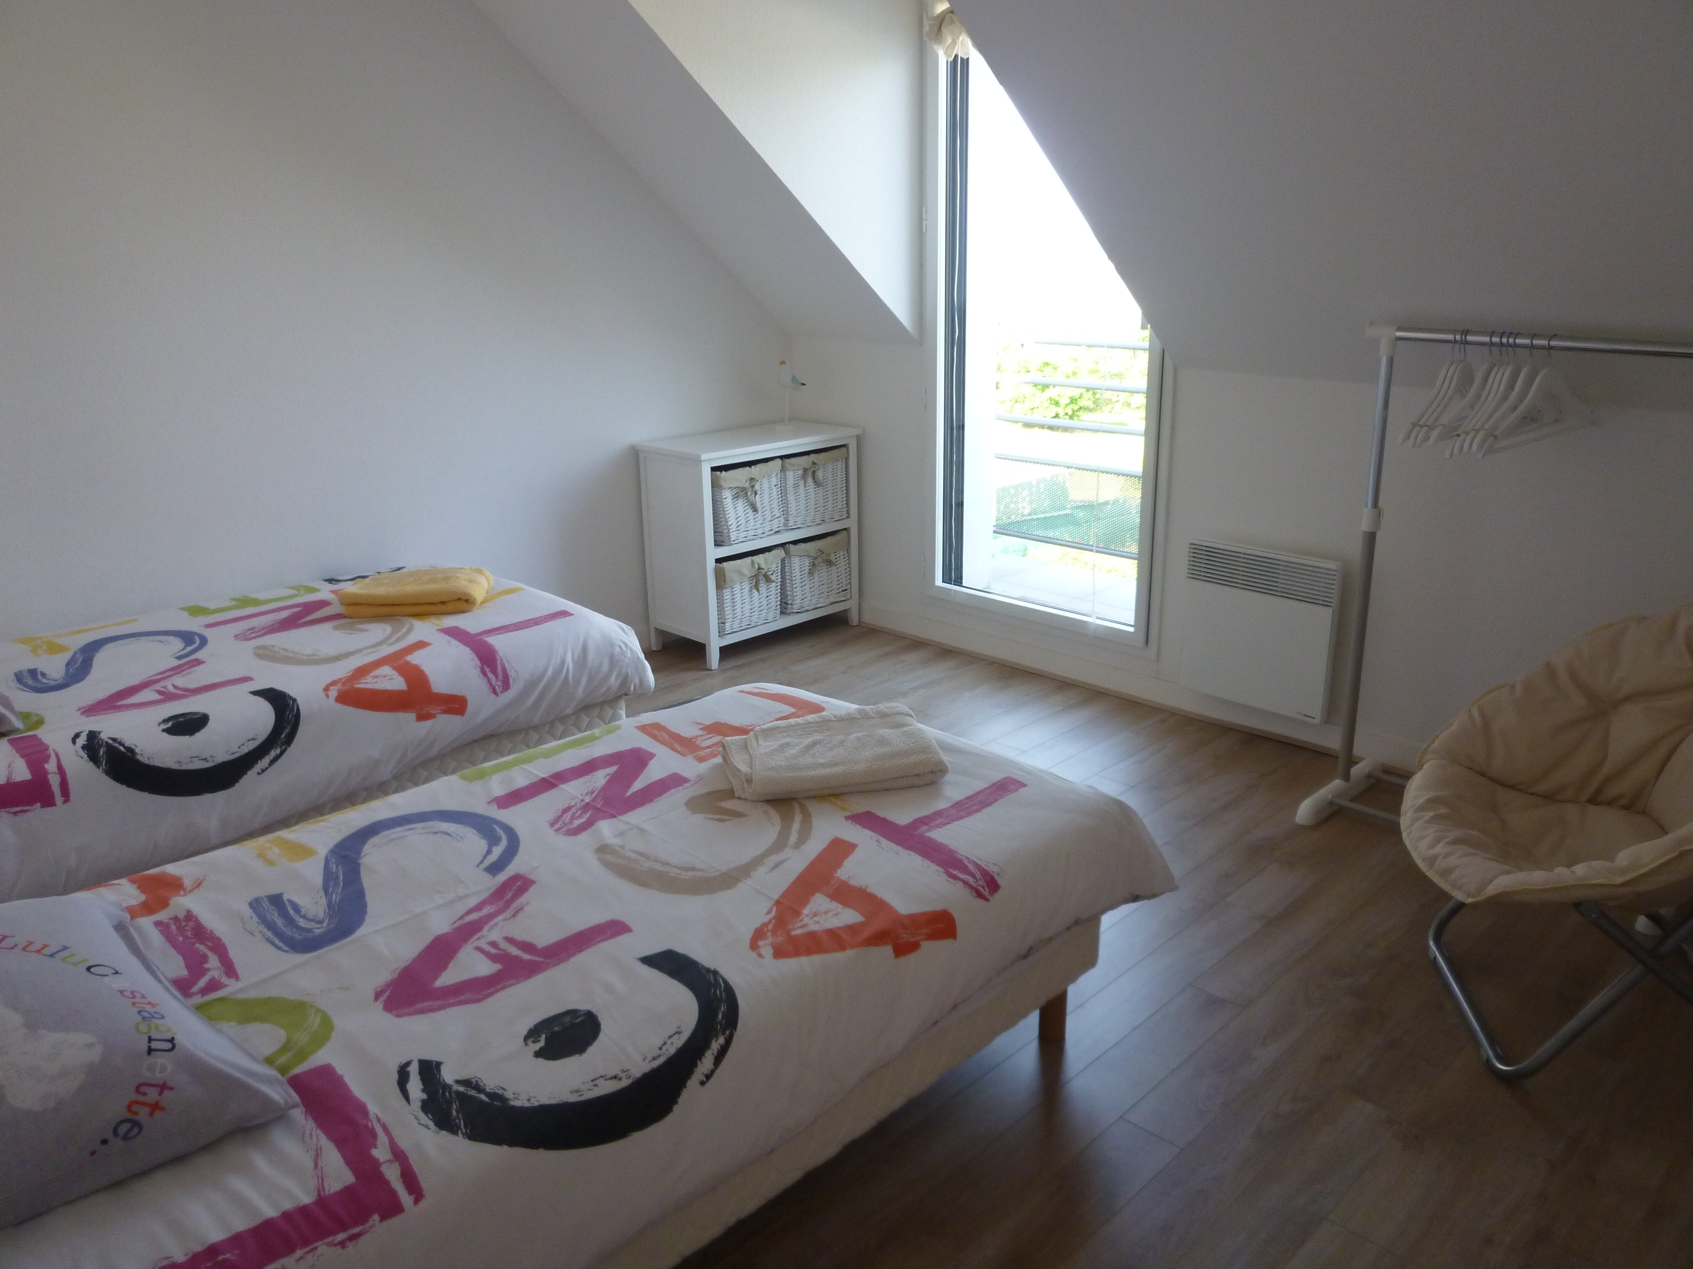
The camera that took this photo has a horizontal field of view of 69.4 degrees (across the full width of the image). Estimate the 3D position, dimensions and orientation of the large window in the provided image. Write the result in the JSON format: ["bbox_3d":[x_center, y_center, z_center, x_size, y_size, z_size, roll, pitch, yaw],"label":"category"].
[{"bbox_3d":[0.613,-0.978,3.740,0.877,1.960,0.081,16,24,42],"label":"large window"}]

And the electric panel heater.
[{"bbox_3d":[1.151,-0.015,3.402,0.428,0.439,0.074,16,24,42],"label":"electric panel heater"}]

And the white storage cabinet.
[{"bbox_3d":[-0.323,-0.338,4.372,0.358,0.737,0.736,16,24,42],"label":"white storage cabinet"}]

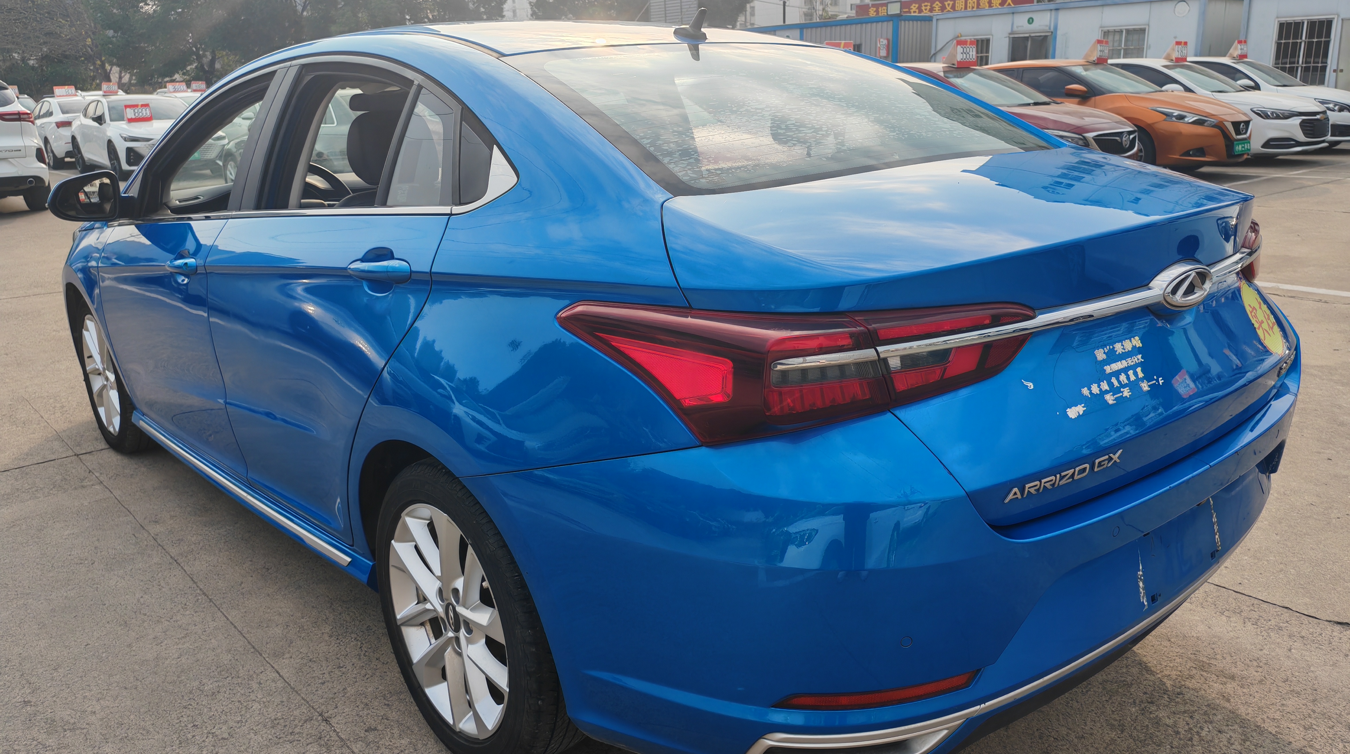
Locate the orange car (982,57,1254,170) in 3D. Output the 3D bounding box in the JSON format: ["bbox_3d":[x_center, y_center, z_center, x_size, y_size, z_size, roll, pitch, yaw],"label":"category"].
[{"bbox_3d":[5.128,-3.433,13.850,1.790,1.465,4.680,-14,19,-37],"label":"orange car"}]

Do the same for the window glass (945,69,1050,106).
[{"bbox_3d":[3.626,-3.349,11.928,1.350,0.160,0.920,-14,46,-37],"label":"window glass"}]

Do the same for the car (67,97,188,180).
[{"bbox_3d":[-9.732,-4.445,19.353,1.840,1.440,4.680,-14,19,-37],"label":"car"}]

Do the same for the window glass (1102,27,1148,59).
[{"bbox_3d":[9.558,-6.877,22.400,0.080,1.100,0.920,-16,20,-40],"label":"window glass"}]

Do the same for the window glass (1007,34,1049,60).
[{"bbox_3d":[8.474,-7.661,25.270,0.060,1.100,1.302,-10,18,-28],"label":"window glass"}]

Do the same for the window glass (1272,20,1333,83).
[{"bbox_3d":[11.723,-6.072,19.697,0.060,1.200,1.067,-10,18,-28],"label":"window glass"}]

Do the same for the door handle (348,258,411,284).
[{"bbox_3d":[-0.532,-0.190,1.892,0.050,0.045,0.245,-14,16,-38],"label":"door handle"}]

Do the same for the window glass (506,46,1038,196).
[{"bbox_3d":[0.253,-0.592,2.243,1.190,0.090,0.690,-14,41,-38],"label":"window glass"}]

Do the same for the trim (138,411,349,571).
[{"bbox_3d":[-1.278,0.278,2.966,0.030,0.035,1.743,-14,18,-38],"label":"trim"}]

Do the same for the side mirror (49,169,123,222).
[{"bbox_3d":[-1.759,-0.533,3.119,0.200,0.140,0.130,-14,20,-38],"label":"side mirror"}]

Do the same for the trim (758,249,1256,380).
[{"bbox_3d":[0.758,-0.142,1.762,1.530,0.085,0.200,-13,19,-38],"label":"trim"}]

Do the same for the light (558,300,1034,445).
[{"bbox_3d":[0.175,-0.038,1.534,0.520,0.190,0.470,-13,19,-38],"label":"light"}]

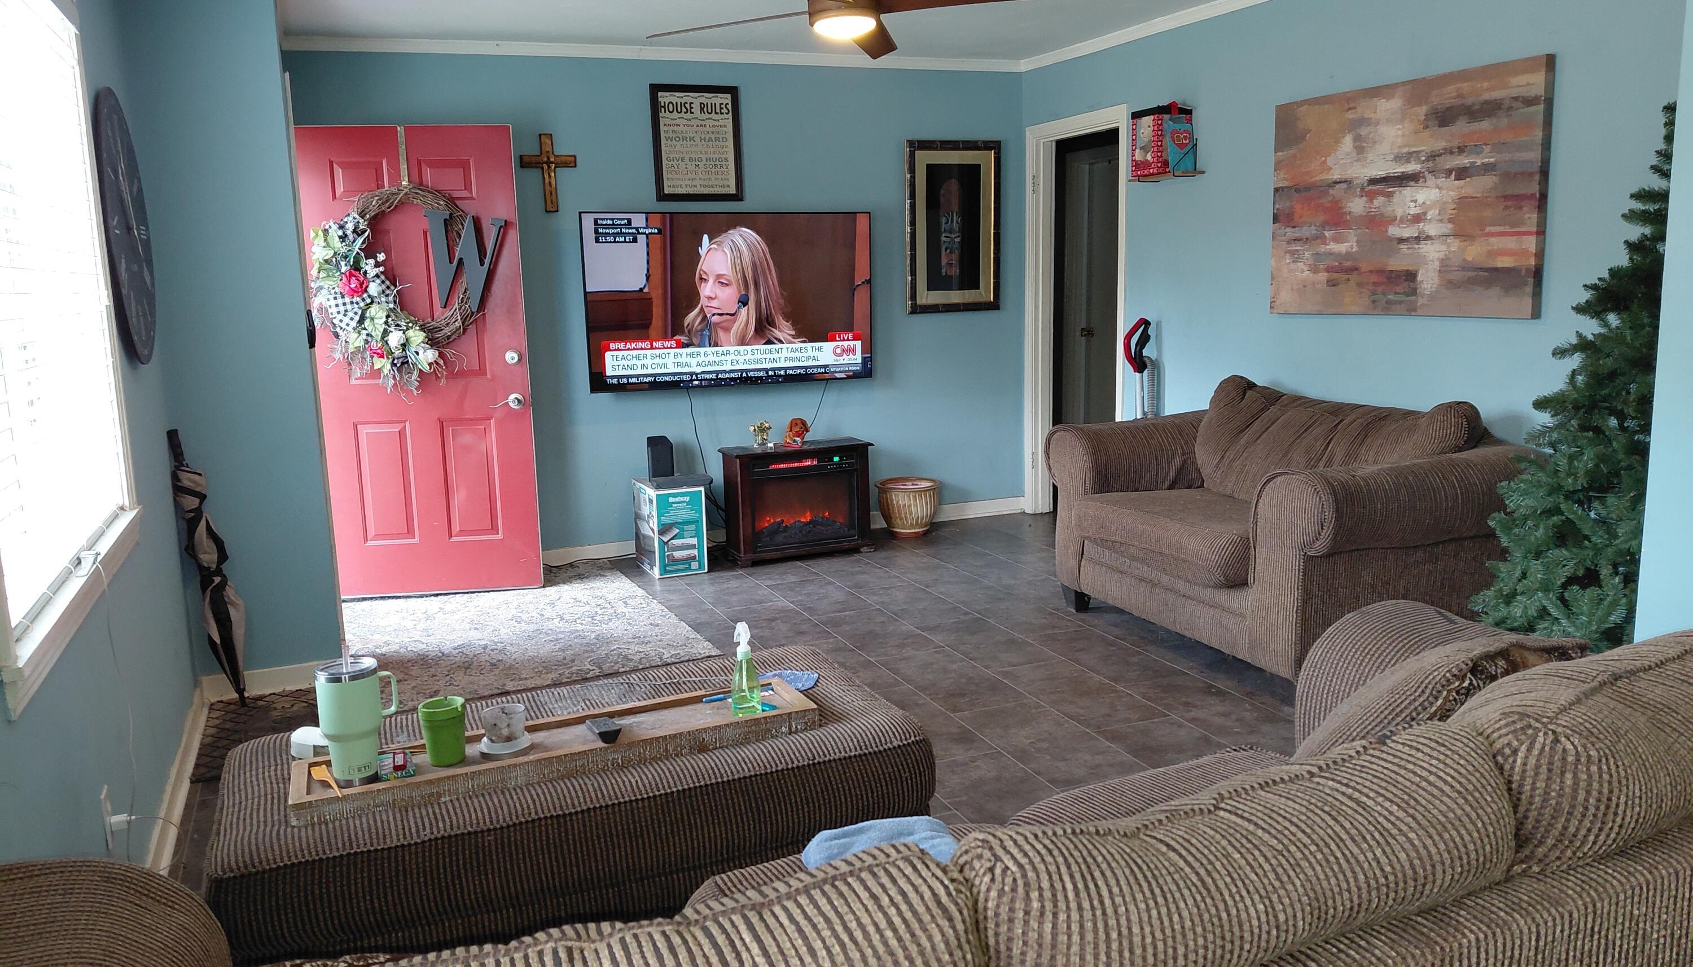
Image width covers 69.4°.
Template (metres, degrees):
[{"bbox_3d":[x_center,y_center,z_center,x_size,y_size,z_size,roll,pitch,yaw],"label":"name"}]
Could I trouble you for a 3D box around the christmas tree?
[{"bbox_3d":[2.011,-0.086,3.030,0.920,1.760,0.920,-6,10,-22],"label":"christmas tree"}]

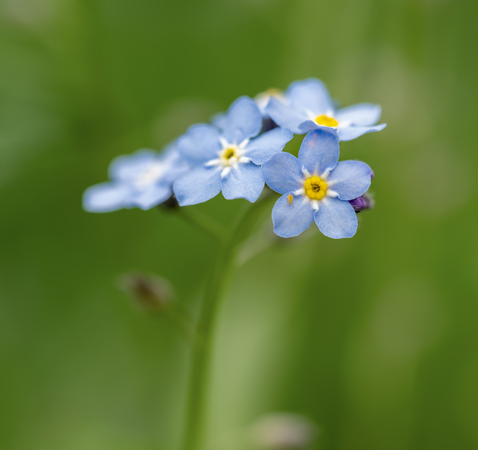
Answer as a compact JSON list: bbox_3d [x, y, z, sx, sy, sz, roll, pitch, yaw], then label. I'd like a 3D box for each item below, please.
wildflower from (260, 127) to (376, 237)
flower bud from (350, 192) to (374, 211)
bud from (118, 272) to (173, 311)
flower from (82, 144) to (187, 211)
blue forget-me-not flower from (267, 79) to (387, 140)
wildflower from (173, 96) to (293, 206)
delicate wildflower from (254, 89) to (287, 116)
[{"bbox_3d":[0.006,-0.003,0.158,0.009,0.008,0.003,-1,-6,-5],"label":"wildflower"},{"bbox_3d":[0.009,-0.002,0.161,0.002,0.002,0.002,4,8,24],"label":"flower bud"},{"bbox_3d":[-0.008,0.005,0.167,0.004,0.003,0.003,37,0,0],"label":"bud"},{"bbox_3d":[-0.008,-0.004,0.164,0.009,0.003,0.009,9,58,43],"label":"flower"},{"bbox_3d":[0.007,-0.009,0.161,0.009,0.003,0.009,-3,35,-18],"label":"blue forget-me-not flower"},{"bbox_3d":[-0.001,-0.006,0.160,0.009,0.009,0.003,5,-24,29],"label":"wildflower"},{"bbox_3d":[0.003,-0.010,0.166,0.004,0.003,0.003,2,42,11],"label":"delicate wildflower"}]

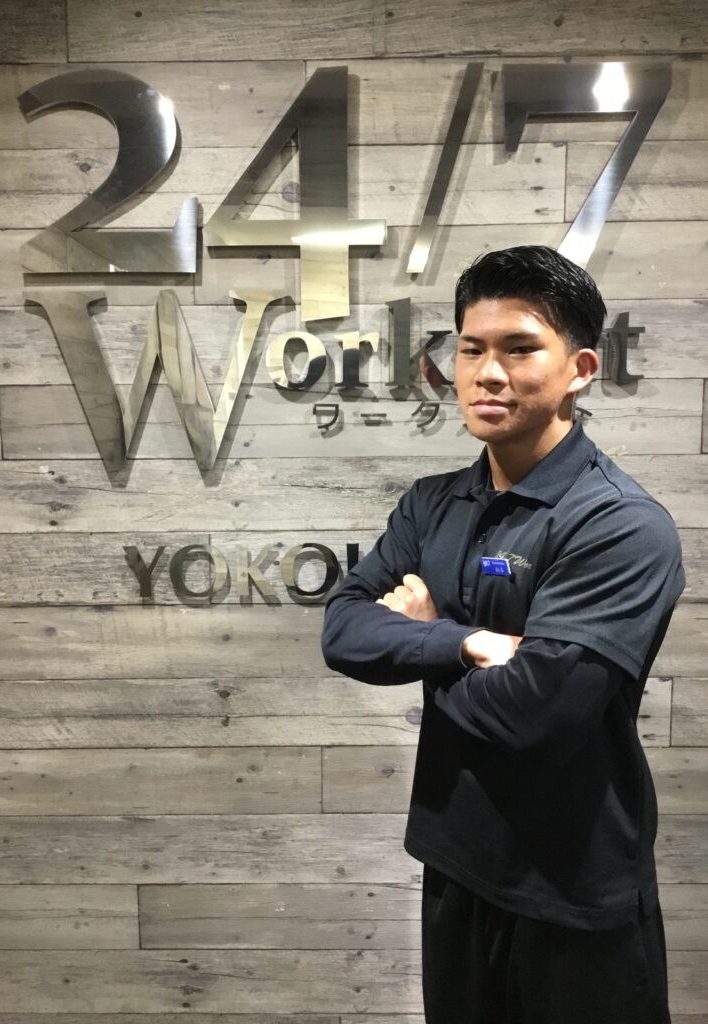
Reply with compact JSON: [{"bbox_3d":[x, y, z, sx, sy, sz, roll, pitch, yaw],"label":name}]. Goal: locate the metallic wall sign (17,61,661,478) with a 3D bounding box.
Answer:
[{"bbox_3d":[-0.017,-0.393,1.523,1.046,0.653,0.030,0,7,1],"label":"metallic wall sign"}]

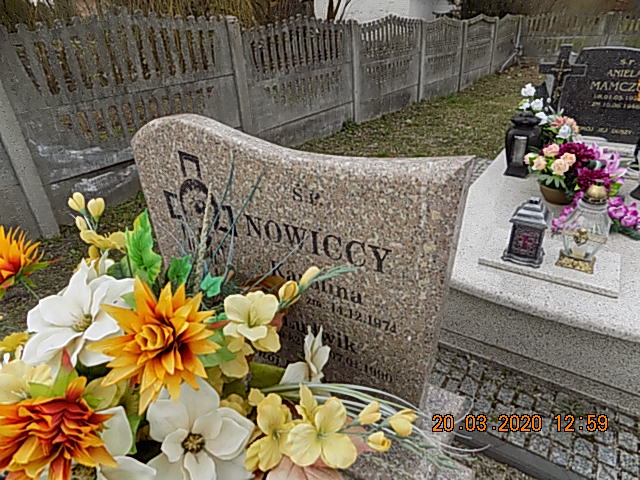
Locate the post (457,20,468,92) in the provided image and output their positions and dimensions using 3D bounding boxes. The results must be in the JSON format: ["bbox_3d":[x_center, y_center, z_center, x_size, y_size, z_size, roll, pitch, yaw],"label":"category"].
[{"bbox_3d":[2.885,-3.712,8.644,0.125,1.316,0.125,14,31,34],"label":"post"}]

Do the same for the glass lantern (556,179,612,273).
[{"bbox_3d":[0.914,-0.049,1.456,0.135,0.295,0.135,16,32,36],"label":"glass lantern"}]

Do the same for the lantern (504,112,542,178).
[{"bbox_3d":[1.183,-0.555,2.462,0.145,0.350,0.145,19,34,40],"label":"lantern"}]

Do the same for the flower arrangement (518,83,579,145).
[{"bbox_3d":[1.528,-0.805,2.843,0.320,0.430,0.250,14,31,34],"label":"flower arrangement"}]

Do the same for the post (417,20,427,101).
[{"bbox_3d":[1.668,-2.981,7.152,0.125,1.286,0.125,14,31,34],"label":"post"}]

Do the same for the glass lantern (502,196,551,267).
[{"bbox_3d":[0.762,-0.043,1.539,0.128,0.235,0.128,15,31,36],"label":"glass lantern"}]

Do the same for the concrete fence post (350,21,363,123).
[{"bbox_3d":[0.454,-2.204,5.680,0.125,1.296,0.125,14,31,34],"label":"concrete fence post"}]

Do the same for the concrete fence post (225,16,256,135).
[{"bbox_3d":[-0.761,-1.435,4.204,0.125,1.366,0.125,14,31,34],"label":"concrete fence post"}]

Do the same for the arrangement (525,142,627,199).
[{"bbox_3d":[1.285,-0.372,2.138,0.420,0.280,0.320,14,31,34],"label":"arrangement"}]

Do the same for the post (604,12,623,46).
[{"bbox_3d":[7.075,-4.858,10.350,0.130,1.270,0.130,14,31,34],"label":"post"}]

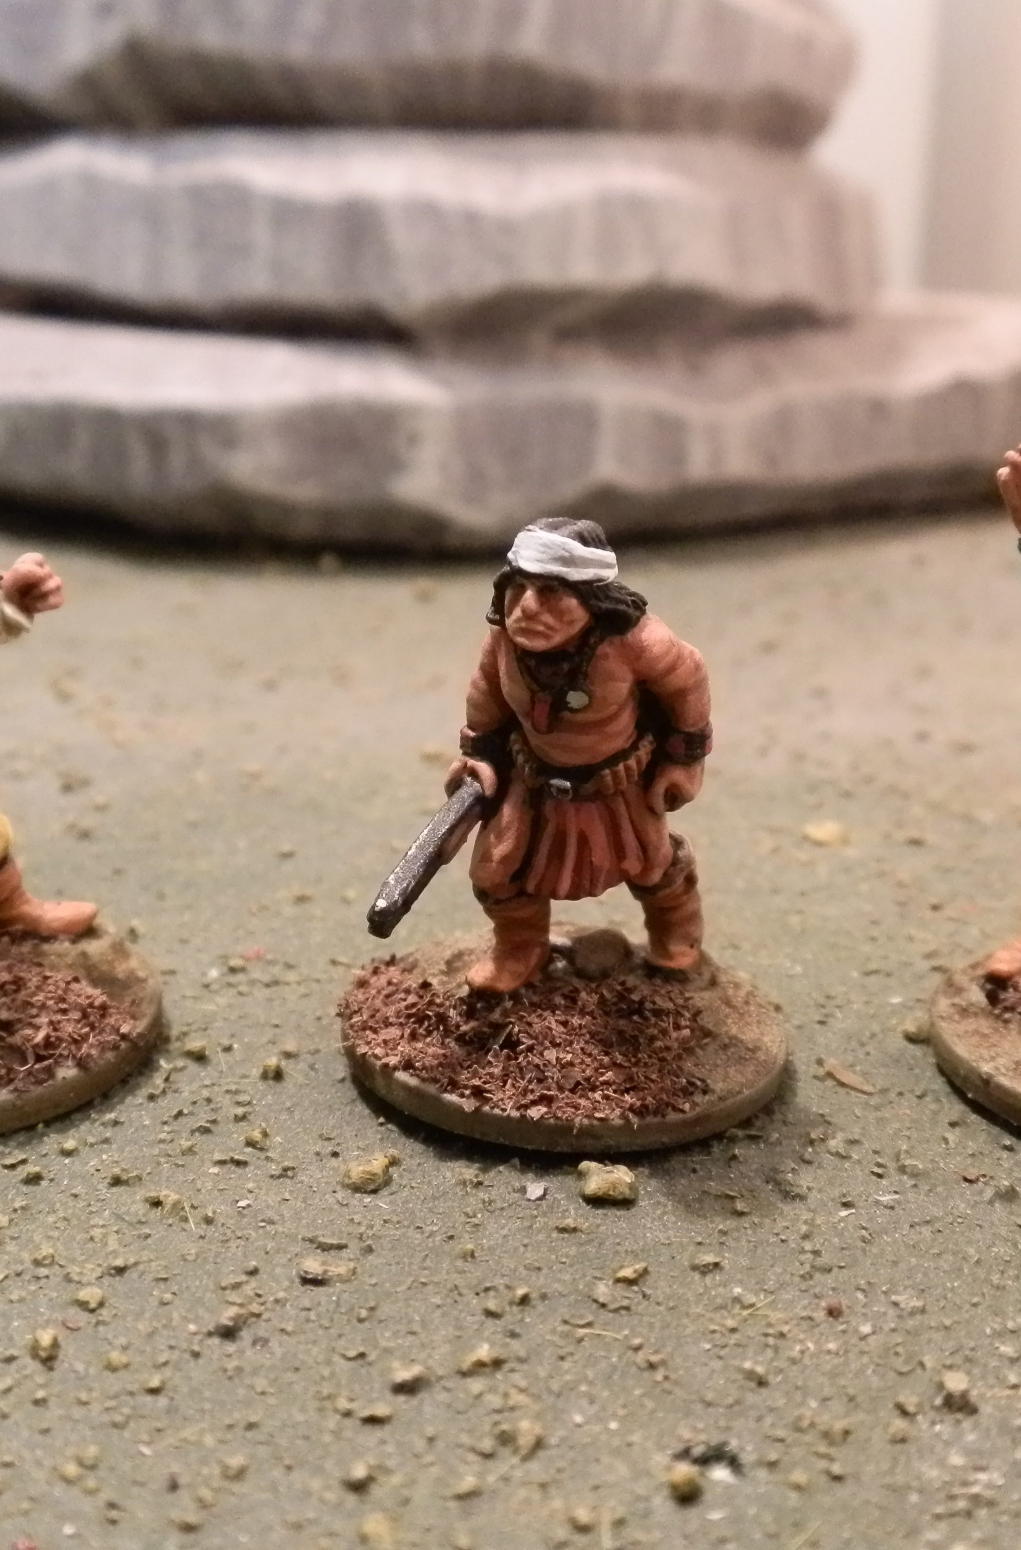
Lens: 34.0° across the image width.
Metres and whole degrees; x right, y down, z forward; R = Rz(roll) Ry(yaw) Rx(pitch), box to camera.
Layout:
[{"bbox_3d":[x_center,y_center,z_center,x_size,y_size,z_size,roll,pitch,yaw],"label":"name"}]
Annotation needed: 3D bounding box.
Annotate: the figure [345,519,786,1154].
[{"bbox_3d":[0.003,0.001,0.091,0.025,0.030,0.025,7,18,19],"label":"figure"}]

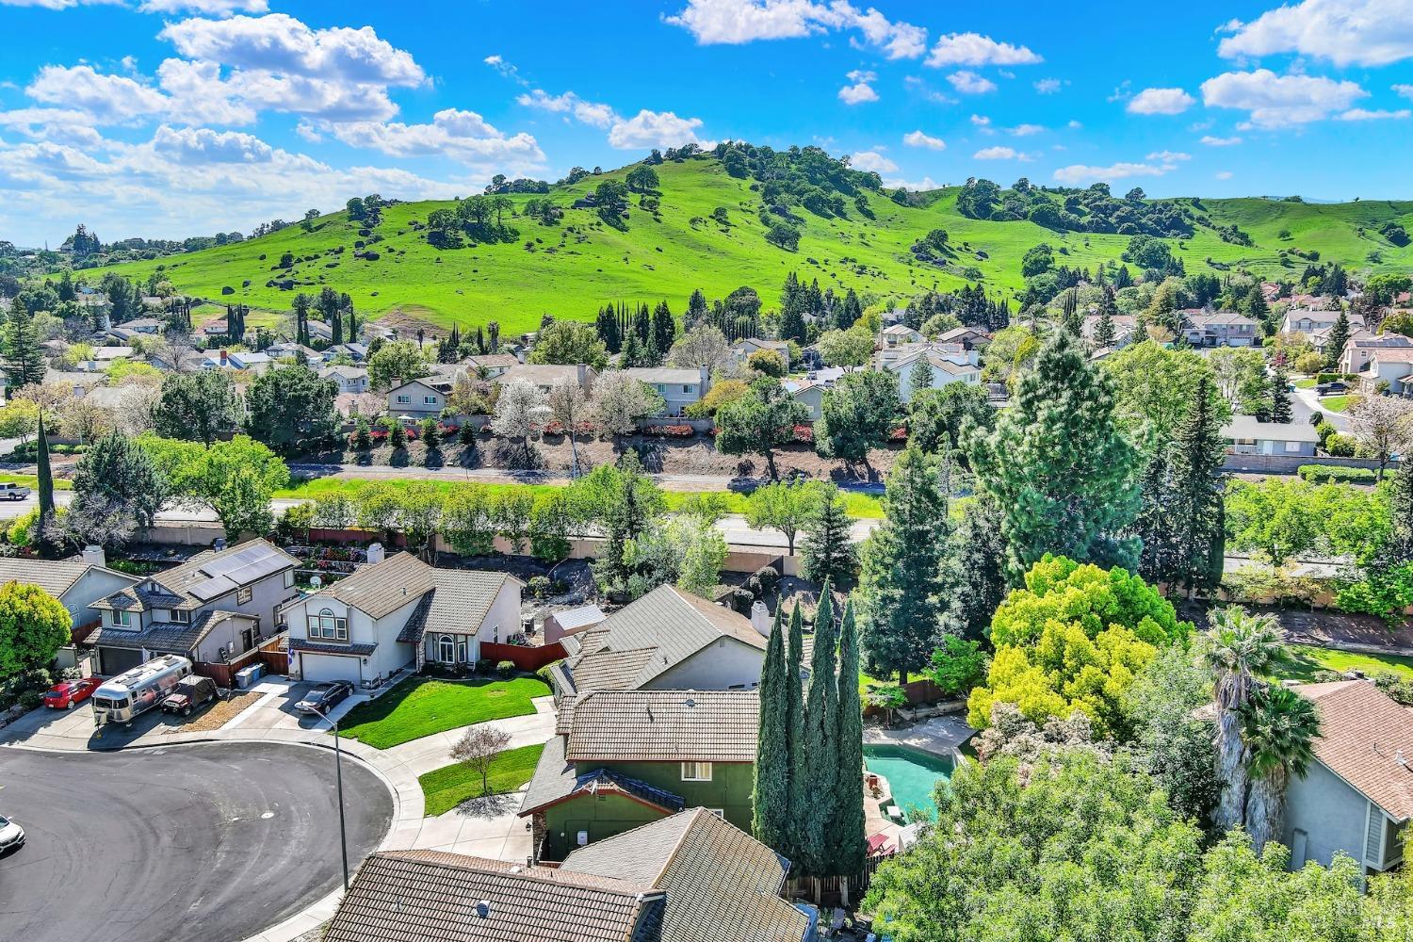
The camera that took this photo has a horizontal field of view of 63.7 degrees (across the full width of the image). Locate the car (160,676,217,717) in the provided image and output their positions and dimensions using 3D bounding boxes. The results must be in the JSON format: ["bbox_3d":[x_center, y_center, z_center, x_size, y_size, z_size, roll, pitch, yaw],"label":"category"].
[{"bbox_3d":[-36.619,15.919,80.678,1.700,1.880,3.850,2,13,14],"label":"car"}]

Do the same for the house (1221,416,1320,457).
[{"bbox_3d":[77.813,-4.925,161.652,14.300,4.600,10.500,1,10,8],"label":"house"}]

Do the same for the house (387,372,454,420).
[{"bbox_3d":[-43.874,-11.405,185.037,10.590,7.800,13.000,2,9,15],"label":"house"}]

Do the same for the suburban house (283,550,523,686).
[{"bbox_3d":[-23.637,11.208,90.125,13.940,7.600,15.020,2,9,14],"label":"suburban house"}]

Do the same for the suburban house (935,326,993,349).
[{"bbox_3d":[57.078,-27.949,251.707,9.830,6.300,14.000,0,9,4],"label":"suburban house"}]

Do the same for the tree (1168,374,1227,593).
[{"bbox_3d":[43.510,1.520,100.800,5.300,20.300,5.300,0,10,0],"label":"tree"}]

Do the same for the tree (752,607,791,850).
[{"bbox_3d":[3.397,13.216,54.279,2.000,14.900,2.000,0,9,0],"label":"tree"}]

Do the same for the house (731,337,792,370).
[{"bbox_3d":[12.649,-25.223,248.041,12.400,7.500,10.000,2,10,14],"label":"house"}]

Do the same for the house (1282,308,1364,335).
[{"bbox_3d":[150.358,-35.153,277.926,15.860,7.900,12.000,3,10,20],"label":"house"}]

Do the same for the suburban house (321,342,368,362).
[{"bbox_3d":[-81.360,-27.212,264.531,11.500,4.900,9.500,2,10,15],"label":"suburban house"}]

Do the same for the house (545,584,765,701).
[{"bbox_3d":[-2.540,13.110,84.330,18.400,6.100,14.600,-3,11,-19],"label":"house"}]

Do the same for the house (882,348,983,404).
[{"bbox_3d":[38.390,-15.820,191.660,12.000,7.800,14.000,6,12,31],"label":"house"}]

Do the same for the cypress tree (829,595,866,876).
[{"bbox_3d":[6.708,13.011,53.259,1.800,14.709,1.800,1,10,7],"label":"cypress tree"}]

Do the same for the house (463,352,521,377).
[{"bbox_3d":[-44.990,-20.200,236.080,9.300,7.600,12.000,7,12,35],"label":"house"}]

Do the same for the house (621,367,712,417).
[{"bbox_3d":[-5.761,-12.671,185.147,13.360,7.600,10.800,2,9,15],"label":"house"}]

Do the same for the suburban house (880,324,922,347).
[{"bbox_3d":[45.480,-30.510,265.740,10.500,7.400,10.500,4,11,20],"label":"suburban house"}]

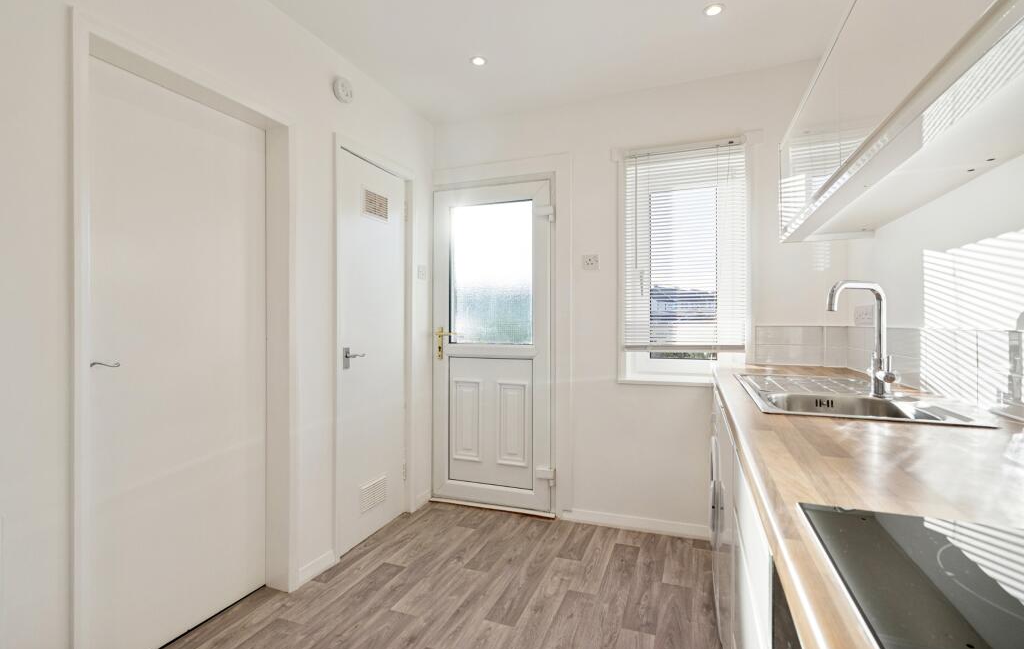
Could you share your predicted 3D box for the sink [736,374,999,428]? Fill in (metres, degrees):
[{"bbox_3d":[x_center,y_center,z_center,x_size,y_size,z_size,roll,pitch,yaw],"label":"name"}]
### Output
[{"bbox_3d":[0.944,0.288,1.380,0.425,0.165,0.857,0,0,22],"label":"sink"}]

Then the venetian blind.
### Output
[{"bbox_3d":[0.900,-0.404,2.406,0.599,1.090,0.040,0,0,19],"label":"venetian blind"}]

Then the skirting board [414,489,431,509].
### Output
[{"bbox_3d":[-0.570,1.101,2.849,0.015,0.075,0.181,0,0,23],"label":"skirting board"}]

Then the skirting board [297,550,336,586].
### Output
[{"bbox_3d":[-0.894,1.104,2.074,0.015,0.075,0.227,0,0,23],"label":"skirting board"}]

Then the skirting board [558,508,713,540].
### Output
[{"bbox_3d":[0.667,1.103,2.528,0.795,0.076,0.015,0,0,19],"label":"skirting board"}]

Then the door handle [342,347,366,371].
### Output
[{"bbox_3d":[-0.783,0.166,2.276,0.056,0.103,0.118,0,0,19],"label":"door handle"}]

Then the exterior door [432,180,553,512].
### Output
[{"bbox_3d":[-0.129,0.129,2.845,0.782,1.970,0.066,0,0,19],"label":"exterior door"}]

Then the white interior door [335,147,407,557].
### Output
[{"bbox_3d":[-0.761,0.135,2.482,0.040,1.998,0.583,0,0,19],"label":"white interior door"}]

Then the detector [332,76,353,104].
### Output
[{"bbox_3d":[-0.819,-1.139,2.206,0.038,0.112,0.112,0,0,23],"label":"detector"}]

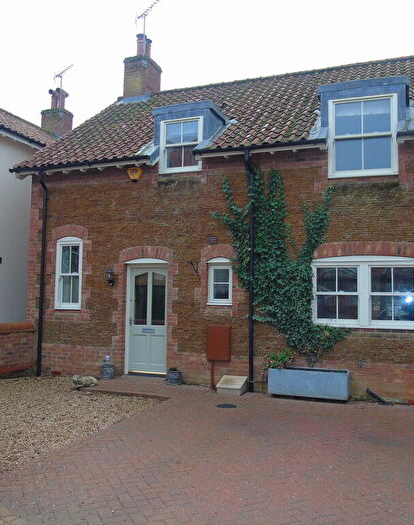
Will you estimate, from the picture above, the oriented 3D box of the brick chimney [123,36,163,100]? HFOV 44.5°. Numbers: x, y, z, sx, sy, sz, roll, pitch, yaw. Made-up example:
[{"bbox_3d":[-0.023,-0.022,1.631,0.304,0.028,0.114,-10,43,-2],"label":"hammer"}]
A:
[{"bbox_3d":[-1.815,-5.363,14.328,0.670,2.000,1.020,-1,-5,20],"label":"brick chimney"}]

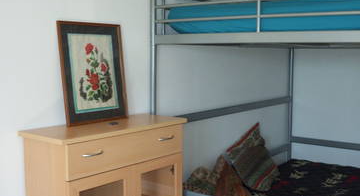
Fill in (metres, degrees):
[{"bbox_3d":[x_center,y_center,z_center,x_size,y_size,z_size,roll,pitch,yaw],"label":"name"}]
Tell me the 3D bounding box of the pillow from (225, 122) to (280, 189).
[{"bbox_3d":[0.563,0.456,3.330,0.370,0.400,0.125,-34,-3,-40],"label":"pillow"}]

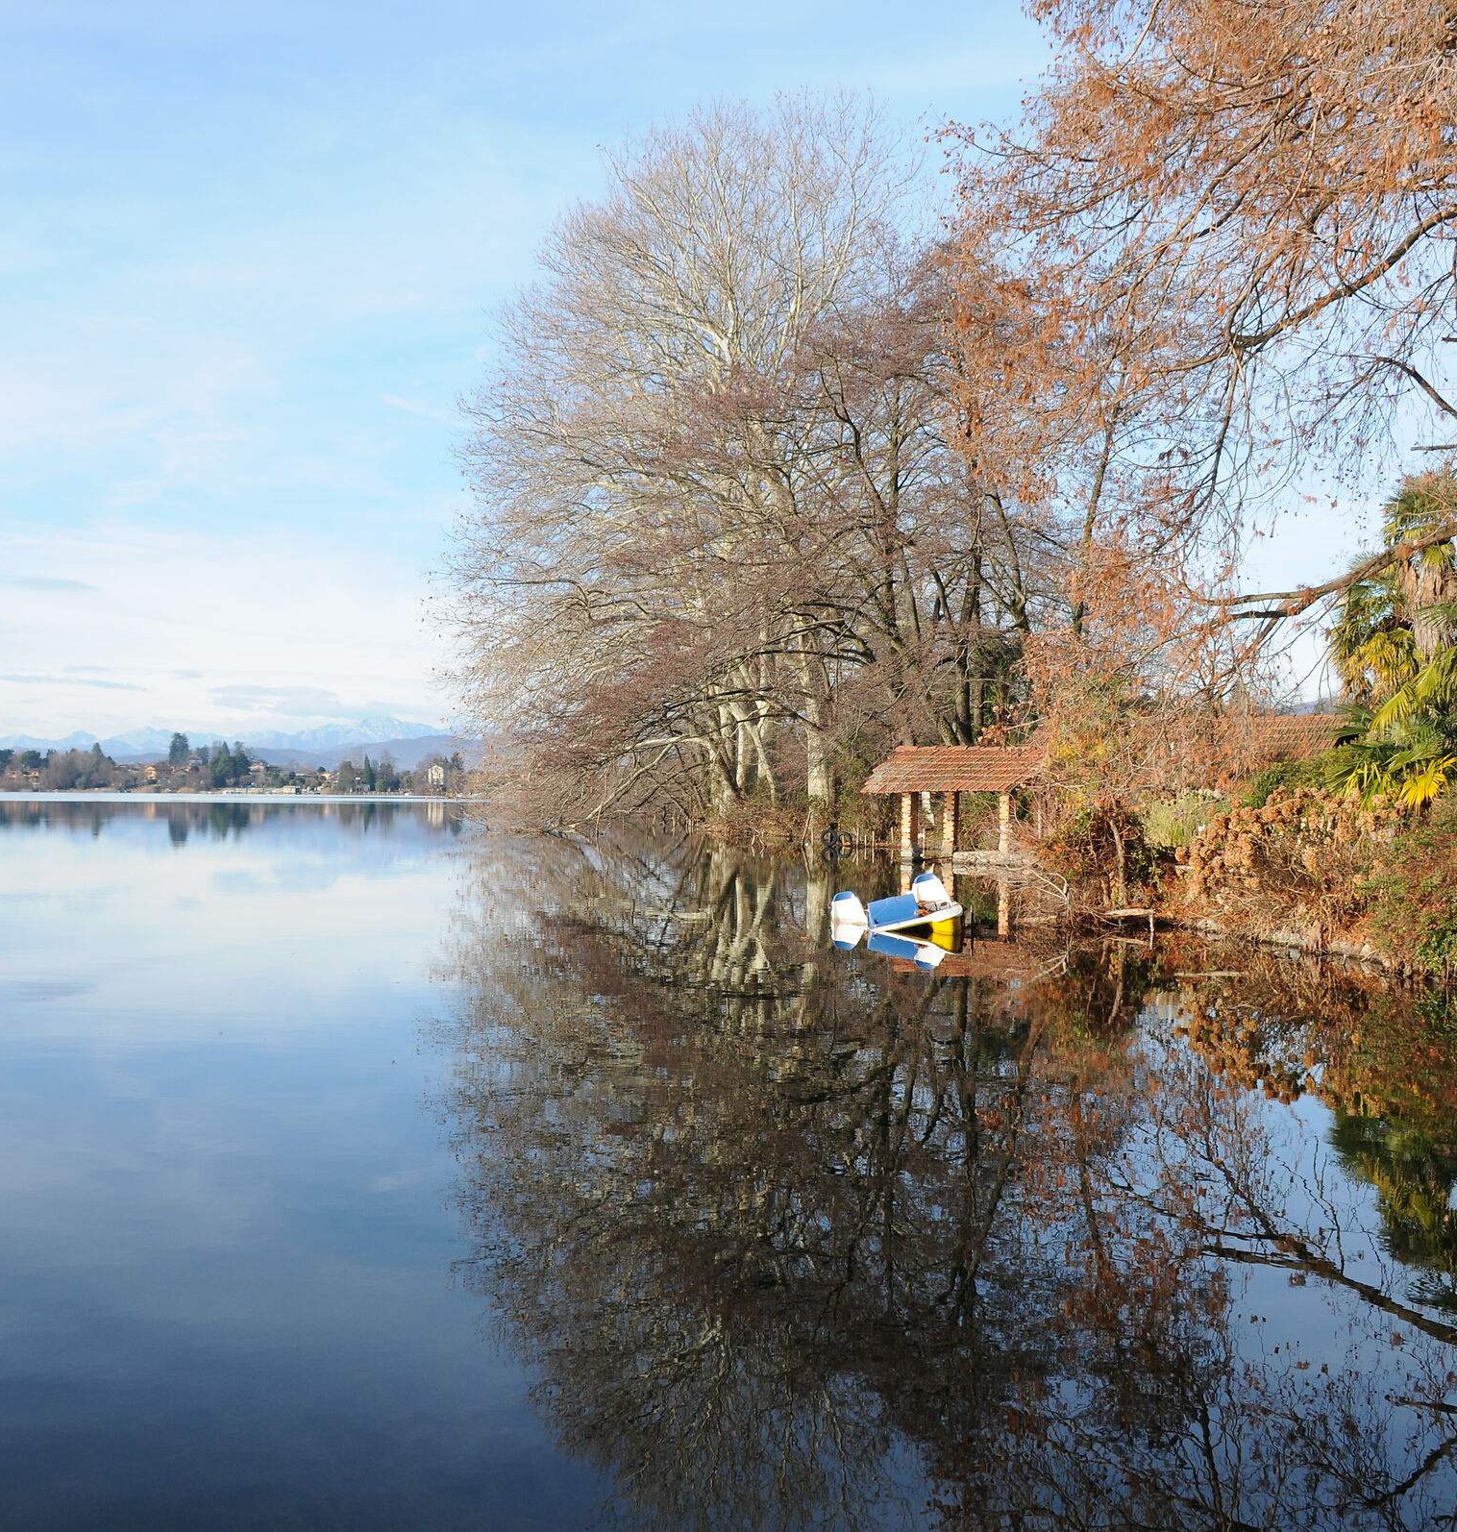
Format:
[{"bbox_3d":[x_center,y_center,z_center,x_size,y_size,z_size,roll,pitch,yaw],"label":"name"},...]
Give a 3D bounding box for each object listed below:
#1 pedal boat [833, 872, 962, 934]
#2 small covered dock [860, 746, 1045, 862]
[{"bbox_3d":[2.126,1.989,22.516,1.600,0.850,2.500,-13,-1,1],"label":"pedal boat"},{"bbox_3d":[6.256,0.994,45.254,4.269,2.985,3.696,0,-1,36],"label":"small covered dock"}]

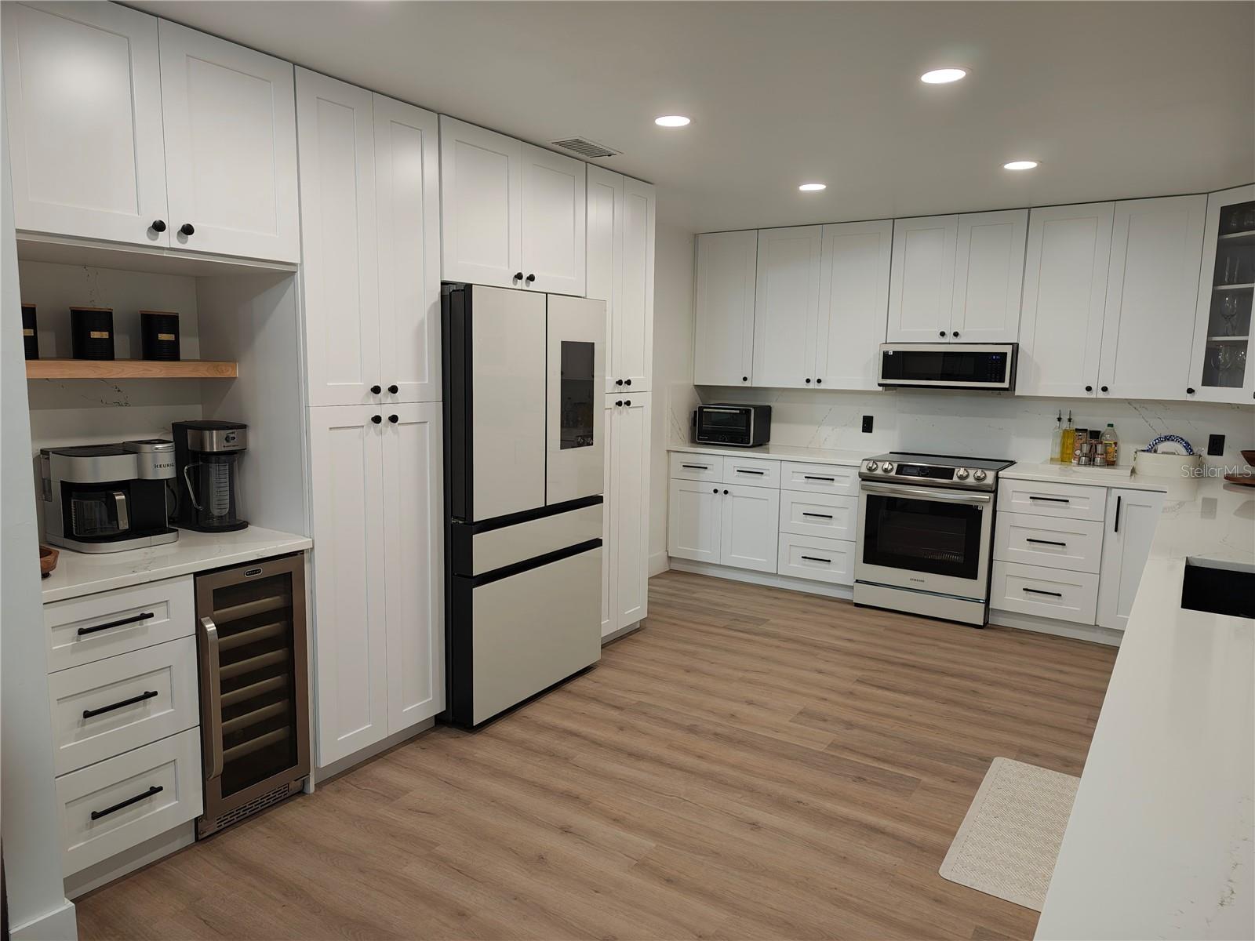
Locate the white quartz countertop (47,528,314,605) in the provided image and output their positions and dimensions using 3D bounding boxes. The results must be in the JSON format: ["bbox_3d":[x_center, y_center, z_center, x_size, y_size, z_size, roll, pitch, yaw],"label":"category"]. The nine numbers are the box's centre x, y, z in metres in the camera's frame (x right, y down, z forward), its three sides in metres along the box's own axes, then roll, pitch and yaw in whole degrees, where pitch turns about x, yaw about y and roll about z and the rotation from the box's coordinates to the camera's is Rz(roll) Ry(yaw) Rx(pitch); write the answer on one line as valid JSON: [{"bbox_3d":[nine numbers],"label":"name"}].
[{"bbox_3d":[-1.543,0.270,2.721,0.615,0.032,0.883,6,9,33],"label":"white quartz countertop"}]

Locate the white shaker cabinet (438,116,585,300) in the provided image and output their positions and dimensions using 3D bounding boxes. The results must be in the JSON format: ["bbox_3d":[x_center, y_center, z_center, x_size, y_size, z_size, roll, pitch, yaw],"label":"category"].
[{"bbox_3d":[-0.695,-1.083,3.785,0.607,0.605,0.922,6,9,33],"label":"white shaker cabinet"}]

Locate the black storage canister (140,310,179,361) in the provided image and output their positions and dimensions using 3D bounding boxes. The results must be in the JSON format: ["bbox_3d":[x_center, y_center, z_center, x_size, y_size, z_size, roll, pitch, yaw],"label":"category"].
[{"bbox_3d":[-1.519,-0.435,2.835,0.114,0.158,0.114,6,9,33],"label":"black storage canister"}]

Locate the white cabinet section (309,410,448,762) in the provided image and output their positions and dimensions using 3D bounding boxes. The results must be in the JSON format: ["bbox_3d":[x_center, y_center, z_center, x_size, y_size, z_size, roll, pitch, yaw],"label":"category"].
[{"bbox_3d":[-1.137,0.355,3.326,0.600,1.241,0.608,5,9,32],"label":"white cabinet section"}]

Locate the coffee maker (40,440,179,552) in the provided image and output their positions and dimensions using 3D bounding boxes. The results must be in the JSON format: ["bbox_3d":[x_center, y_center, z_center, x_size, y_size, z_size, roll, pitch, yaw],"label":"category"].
[{"bbox_3d":[-1.638,0.074,2.750,0.265,0.320,0.312,6,9,33],"label":"coffee maker"}]

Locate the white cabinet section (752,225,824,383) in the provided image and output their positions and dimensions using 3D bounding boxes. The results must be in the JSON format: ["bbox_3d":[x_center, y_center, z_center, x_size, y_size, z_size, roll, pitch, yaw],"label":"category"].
[{"bbox_3d":[1.165,-1.111,6.008,0.458,1.068,0.330,6,9,34],"label":"white cabinet section"}]

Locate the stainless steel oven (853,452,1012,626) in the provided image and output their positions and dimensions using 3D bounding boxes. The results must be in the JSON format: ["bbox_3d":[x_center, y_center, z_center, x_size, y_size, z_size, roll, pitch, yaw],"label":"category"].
[{"bbox_3d":[1.945,0.406,5.516,0.780,0.927,0.720,6,9,33],"label":"stainless steel oven"}]

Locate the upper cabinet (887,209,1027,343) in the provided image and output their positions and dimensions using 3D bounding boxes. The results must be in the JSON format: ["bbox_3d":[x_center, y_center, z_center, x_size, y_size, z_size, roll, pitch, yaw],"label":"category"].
[{"bbox_3d":[2.054,-1.167,5.361,0.775,0.759,0.340,6,9,33],"label":"upper cabinet"}]

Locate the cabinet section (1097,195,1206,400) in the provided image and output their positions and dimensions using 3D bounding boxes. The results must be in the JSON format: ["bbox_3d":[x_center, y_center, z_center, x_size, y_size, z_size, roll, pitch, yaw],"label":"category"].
[{"bbox_3d":[2.916,-0.935,4.827,0.422,1.068,0.330,6,9,34],"label":"cabinet section"}]

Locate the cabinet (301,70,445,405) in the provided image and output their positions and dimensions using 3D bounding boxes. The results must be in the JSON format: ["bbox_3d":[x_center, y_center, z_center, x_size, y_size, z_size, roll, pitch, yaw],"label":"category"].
[{"bbox_3d":[-1.120,-0.783,3.171,0.607,1.054,0.607,6,9,33],"label":"cabinet"}]

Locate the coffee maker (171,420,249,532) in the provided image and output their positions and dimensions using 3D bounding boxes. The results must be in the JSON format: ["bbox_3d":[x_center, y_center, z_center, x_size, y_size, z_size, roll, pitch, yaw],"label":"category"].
[{"bbox_3d":[-1.453,0.019,3.019,0.235,0.367,0.172,6,9,33],"label":"coffee maker"}]

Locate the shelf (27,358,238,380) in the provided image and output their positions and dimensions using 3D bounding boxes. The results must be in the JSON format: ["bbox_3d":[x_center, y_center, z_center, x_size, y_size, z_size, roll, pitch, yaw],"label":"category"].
[{"bbox_3d":[-1.700,-0.320,2.751,0.224,0.051,0.865,6,9,33],"label":"shelf"}]

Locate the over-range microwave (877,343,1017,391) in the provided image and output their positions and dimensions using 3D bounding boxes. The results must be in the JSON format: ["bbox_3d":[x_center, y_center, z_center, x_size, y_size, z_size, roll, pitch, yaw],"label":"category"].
[{"bbox_3d":[2.004,-0.646,5.376,0.760,0.275,0.460,6,9,33],"label":"over-range microwave"}]

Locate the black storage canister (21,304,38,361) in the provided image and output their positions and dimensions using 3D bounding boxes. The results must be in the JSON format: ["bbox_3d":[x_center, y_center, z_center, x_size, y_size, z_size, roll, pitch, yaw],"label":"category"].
[{"bbox_3d":[-1.749,-0.395,2.484,0.114,0.160,0.114,6,9,33],"label":"black storage canister"}]

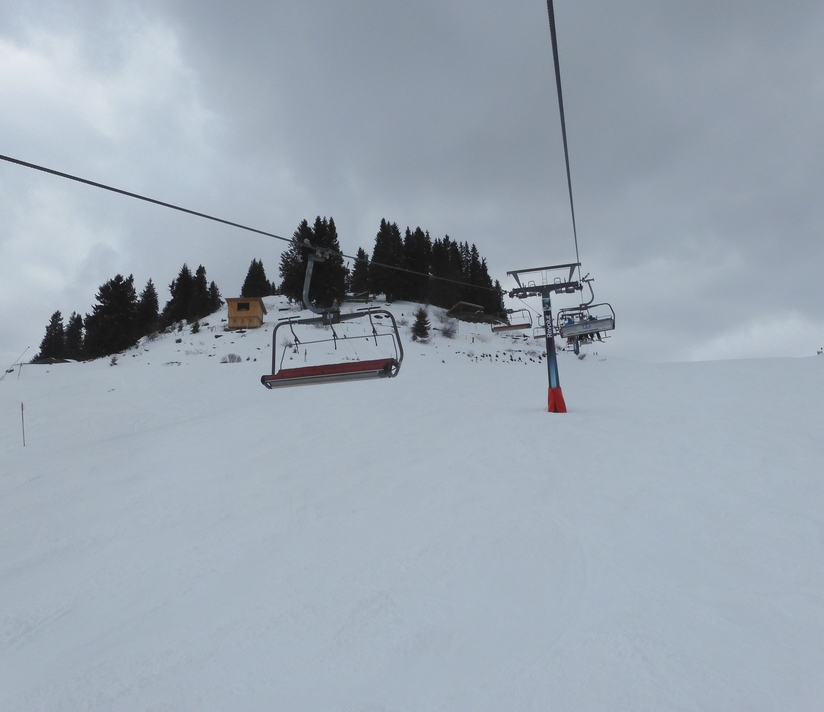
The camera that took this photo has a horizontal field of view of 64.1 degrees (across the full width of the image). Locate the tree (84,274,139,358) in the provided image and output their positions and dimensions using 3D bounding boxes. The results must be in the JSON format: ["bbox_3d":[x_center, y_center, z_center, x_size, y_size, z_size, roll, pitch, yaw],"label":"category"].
[{"bbox_3d":[-40.061,-5.251,88.000,6.570,11.200,6.570,1,-10,-24],"label":"tree"}]

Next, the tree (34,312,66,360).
[{"bbox_3d":[-46.242,-2.615,84.000,3.960,6.380,3.960,0,-9,-29],"label":"tree"}]

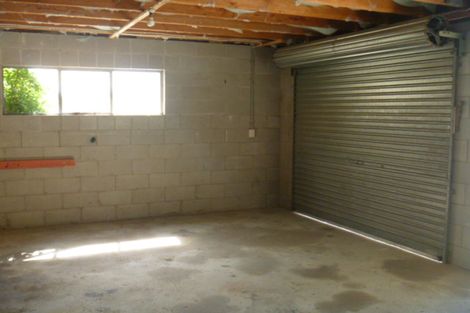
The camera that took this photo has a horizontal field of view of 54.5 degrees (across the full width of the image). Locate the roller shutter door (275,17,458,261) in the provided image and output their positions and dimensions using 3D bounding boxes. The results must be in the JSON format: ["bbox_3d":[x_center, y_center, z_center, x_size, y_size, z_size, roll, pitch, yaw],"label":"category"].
[{"bbox_3d":[1.262,-0.221,5.282,0.370,2.290,2.570,-3,7,-28],"label":"roller shutter door"}]

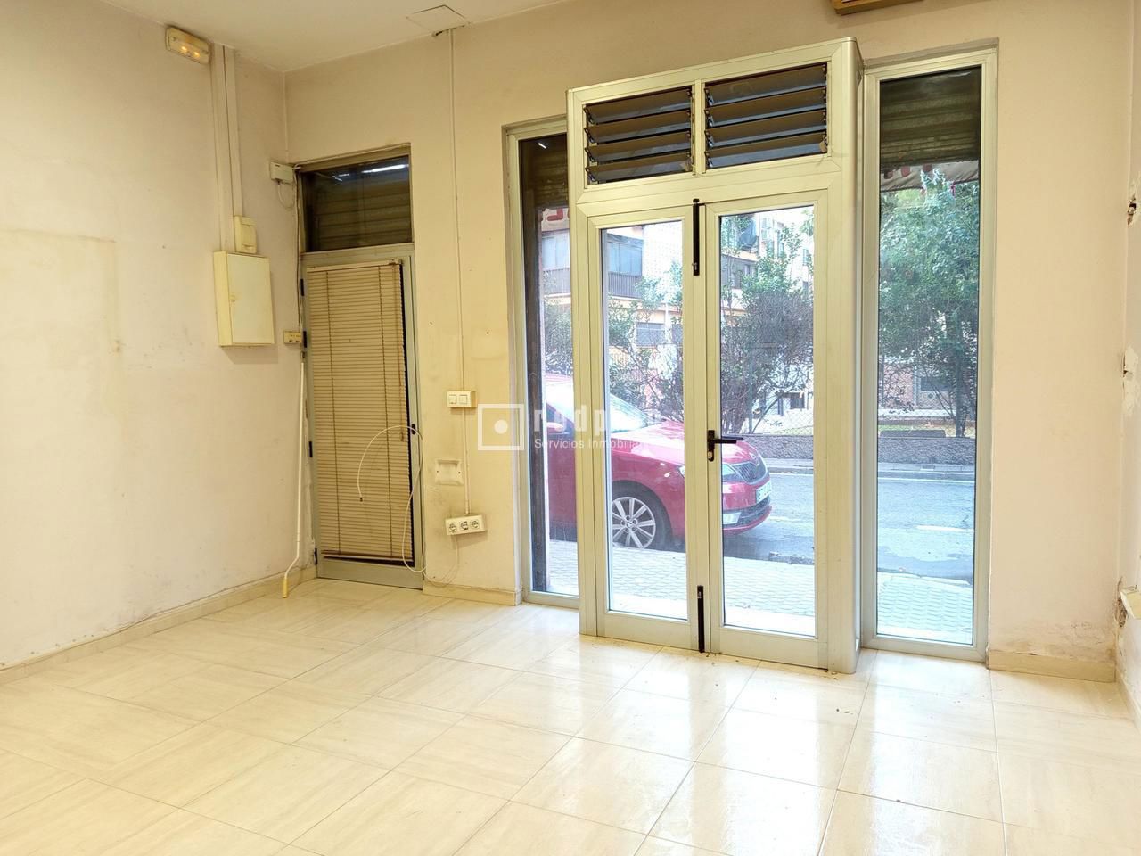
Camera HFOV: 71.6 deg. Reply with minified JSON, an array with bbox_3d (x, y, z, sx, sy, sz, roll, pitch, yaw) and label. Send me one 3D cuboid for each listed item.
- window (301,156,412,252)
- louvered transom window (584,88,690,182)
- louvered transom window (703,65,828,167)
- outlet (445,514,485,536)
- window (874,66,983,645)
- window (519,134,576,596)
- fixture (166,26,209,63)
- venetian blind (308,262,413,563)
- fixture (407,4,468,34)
[{"bbox_3d":[-1.290,-1.333,4.756,0.826,0.503,0.055,1,5,26],"label":"window"},{"bbox_3d":[0.311,-1.325,3.608,0.520,0.373,0.070,1,5,26],"label":"louvered transom window"},{"bbox_3d":[0.826,-1.314,3.358,0.520,0.373,0.070,1,5,26],"label":"louvered transom window"},{"bbox_3d":[-0.589,0.552,4.490,0.247,0.088,0.042,-10,0,26],"label":"outlet"},{"bbox_3d":[1.559,-0.282,3.466,0.413,2.479,0.060,1,5,26],"label":"window"},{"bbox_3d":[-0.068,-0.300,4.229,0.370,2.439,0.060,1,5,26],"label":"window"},{"bbox_3d":[-2.059,-2.050,4.268,0.055,0.121,0.244,1,5,26],"label":"fixture"},{"bbox_3d":[-1.288,-0.087,4.825,0.727,1.812,0.035,1,5,26],"label":"venetian blind"},{"bbox_3d":[-0.700,-2.161,4.210,0.255,0.030,0.249,1,5,26],"label":"fixture"}]

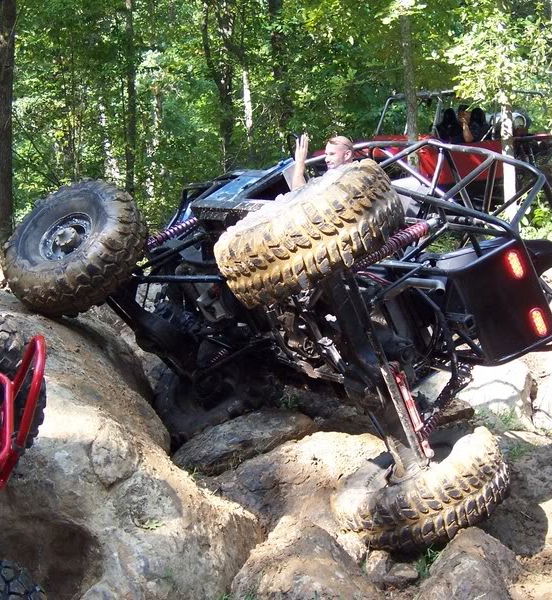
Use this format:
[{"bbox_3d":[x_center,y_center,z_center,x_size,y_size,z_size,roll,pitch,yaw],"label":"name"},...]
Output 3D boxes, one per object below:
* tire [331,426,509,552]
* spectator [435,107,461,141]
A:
[{"bbox_3d":[0.815,1.063,7.850,1.000,0.360,1.000,-30,11,-33],"label":"tire"},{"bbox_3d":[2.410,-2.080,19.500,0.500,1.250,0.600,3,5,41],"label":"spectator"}]

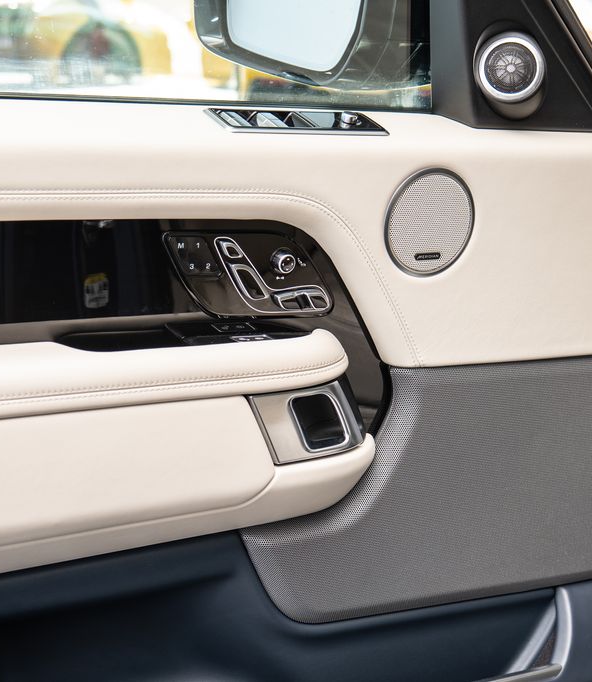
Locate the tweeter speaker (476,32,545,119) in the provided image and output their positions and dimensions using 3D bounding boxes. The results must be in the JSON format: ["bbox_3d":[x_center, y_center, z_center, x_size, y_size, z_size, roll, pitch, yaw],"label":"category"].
[{"bbox_3d":[0.216,-0.265,1.216,0.067,0.069,0.051,6,-2,12],"label":"tweeter speaker"}]

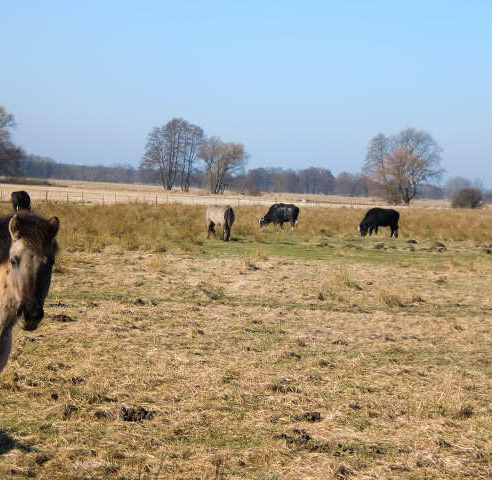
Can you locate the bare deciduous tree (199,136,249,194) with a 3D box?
[{"bbox_3d":[-5.052,-16.681,440.000,11.200,12.800,10.000,3,2,0],"label":"bare deciduous tree"}]

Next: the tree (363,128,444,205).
[{"bbox_3d":[29.735,-13.839,370.000,15.400,14.200,13.500,3,2,0],"label":"tree"}]

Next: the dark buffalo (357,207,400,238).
[{"bbox_3d":[5.892,-0.750,86.500,1.950,1.360,0.680,3,2,12],"label":"dark buffalo"}]

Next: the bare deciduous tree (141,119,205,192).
[{"bbox_3d":[-19.635,-22.686,520.000,16.800,19.000,14.000,3,2,0],"label":"bare deciduous tree"}]

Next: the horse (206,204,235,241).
[{"bbox_3d":[-0.900,-0.625,72.000,0.550,1.340,1.750,2,2,-33],"label":"horse"}]

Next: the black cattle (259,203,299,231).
[{"bbox_3d":[1.569,-1.045,91.000,1.950,1.320,0.680,3,2,12],"label":"black cattle"}]

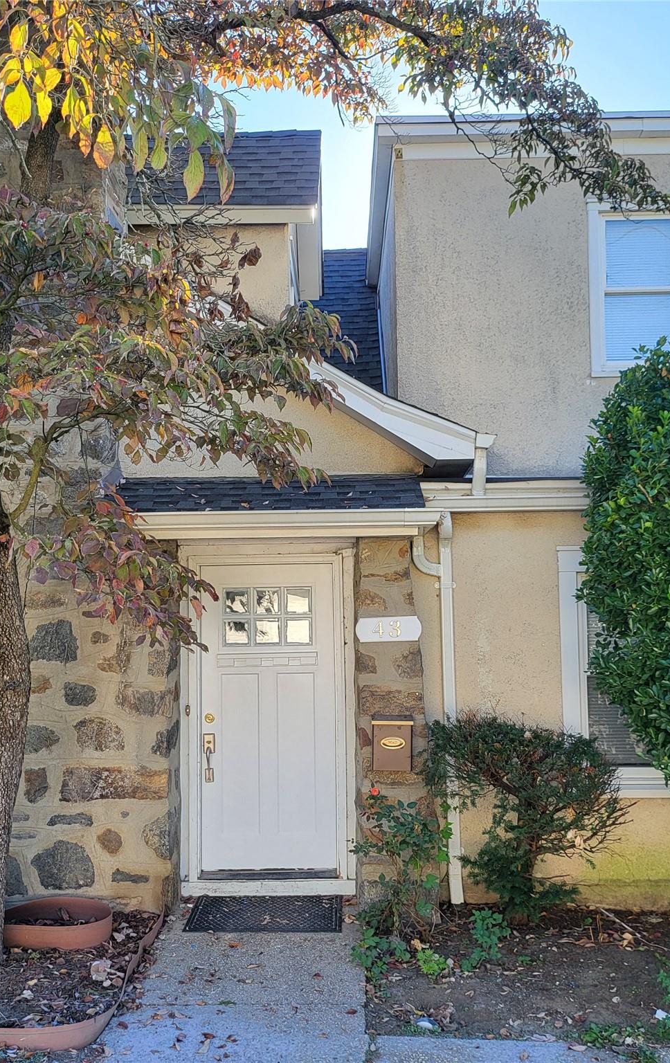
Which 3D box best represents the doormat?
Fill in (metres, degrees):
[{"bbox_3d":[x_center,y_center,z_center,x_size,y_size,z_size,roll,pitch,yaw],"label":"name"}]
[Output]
[{"bbox_3d":[-0.411,2.342,6.043,0.915,0.020,0.630,-1,-3,1],"label":"doormat"}]

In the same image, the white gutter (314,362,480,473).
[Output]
[{"bbox_3d":[0.389,-0.722,6.205,1.060,0.680,0.240,-1,-4,0],"label":"white gutter"}]

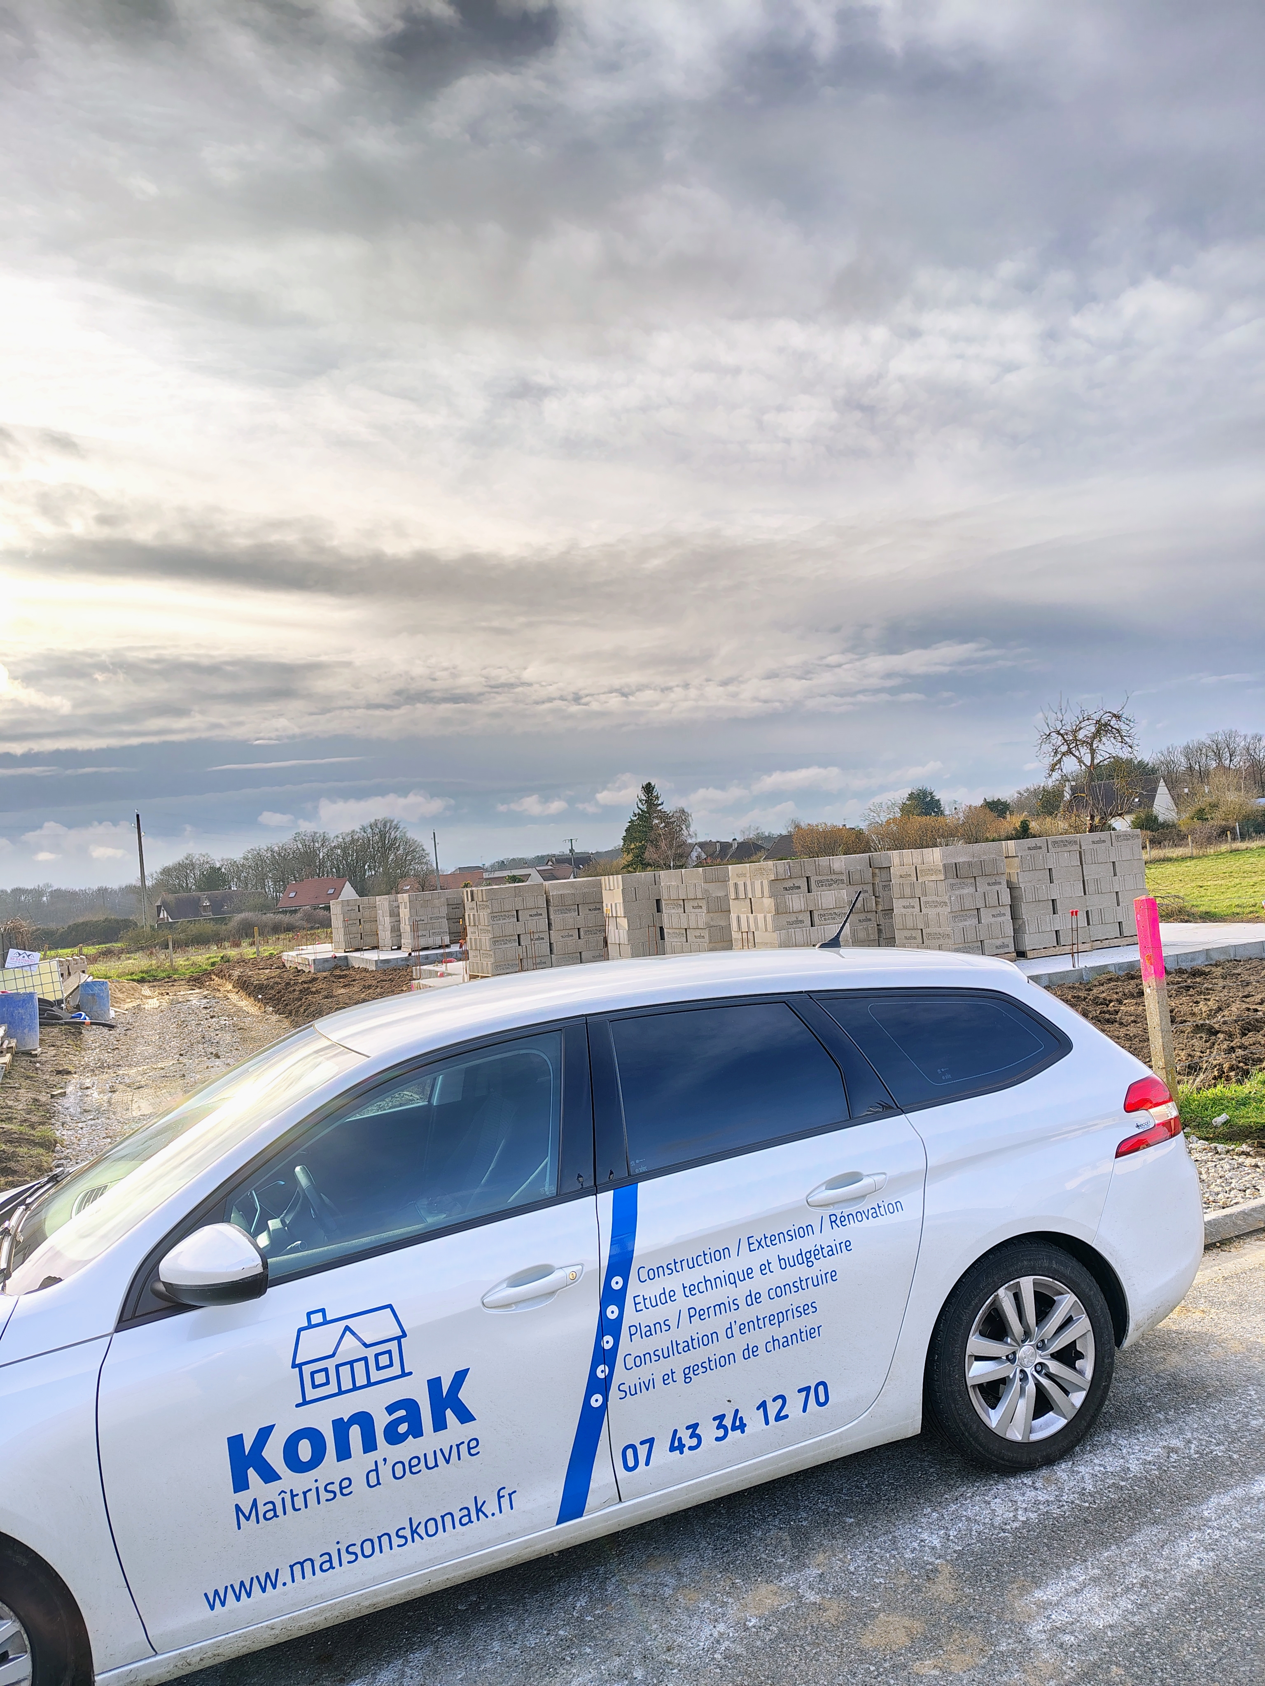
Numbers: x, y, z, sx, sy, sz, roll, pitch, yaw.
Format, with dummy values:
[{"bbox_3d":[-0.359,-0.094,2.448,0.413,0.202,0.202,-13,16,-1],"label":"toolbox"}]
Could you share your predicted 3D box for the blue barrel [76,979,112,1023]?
[{"bbox_3d":[-10.244,3.010,22.300,0.575,0.780,0.575,-4,-2,0],"label":"blue barrel"}]

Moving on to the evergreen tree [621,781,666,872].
[{"bbox_3d":[1.994,-0.199,118.000,5.900,12.100,5.900,-4,-2,0],"label":"evergreen tree"}]

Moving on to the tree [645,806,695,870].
[{"bbox_3d":[3.597,1.010,112.000,5.000,9.200,4.800,-4,-2,0],"label":"tree"}]

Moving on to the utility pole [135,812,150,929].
[{"bbox_3d":[-29.357,1.972,70.000,0.300,7.700,0.300,-4,-2,0],"label":"utility pole"}]

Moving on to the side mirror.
[{"bbox_3d":[-0.913,0.918,2.545,0.200,0.155,0.220,-7,-4,-21],"label":"side mirror"}]

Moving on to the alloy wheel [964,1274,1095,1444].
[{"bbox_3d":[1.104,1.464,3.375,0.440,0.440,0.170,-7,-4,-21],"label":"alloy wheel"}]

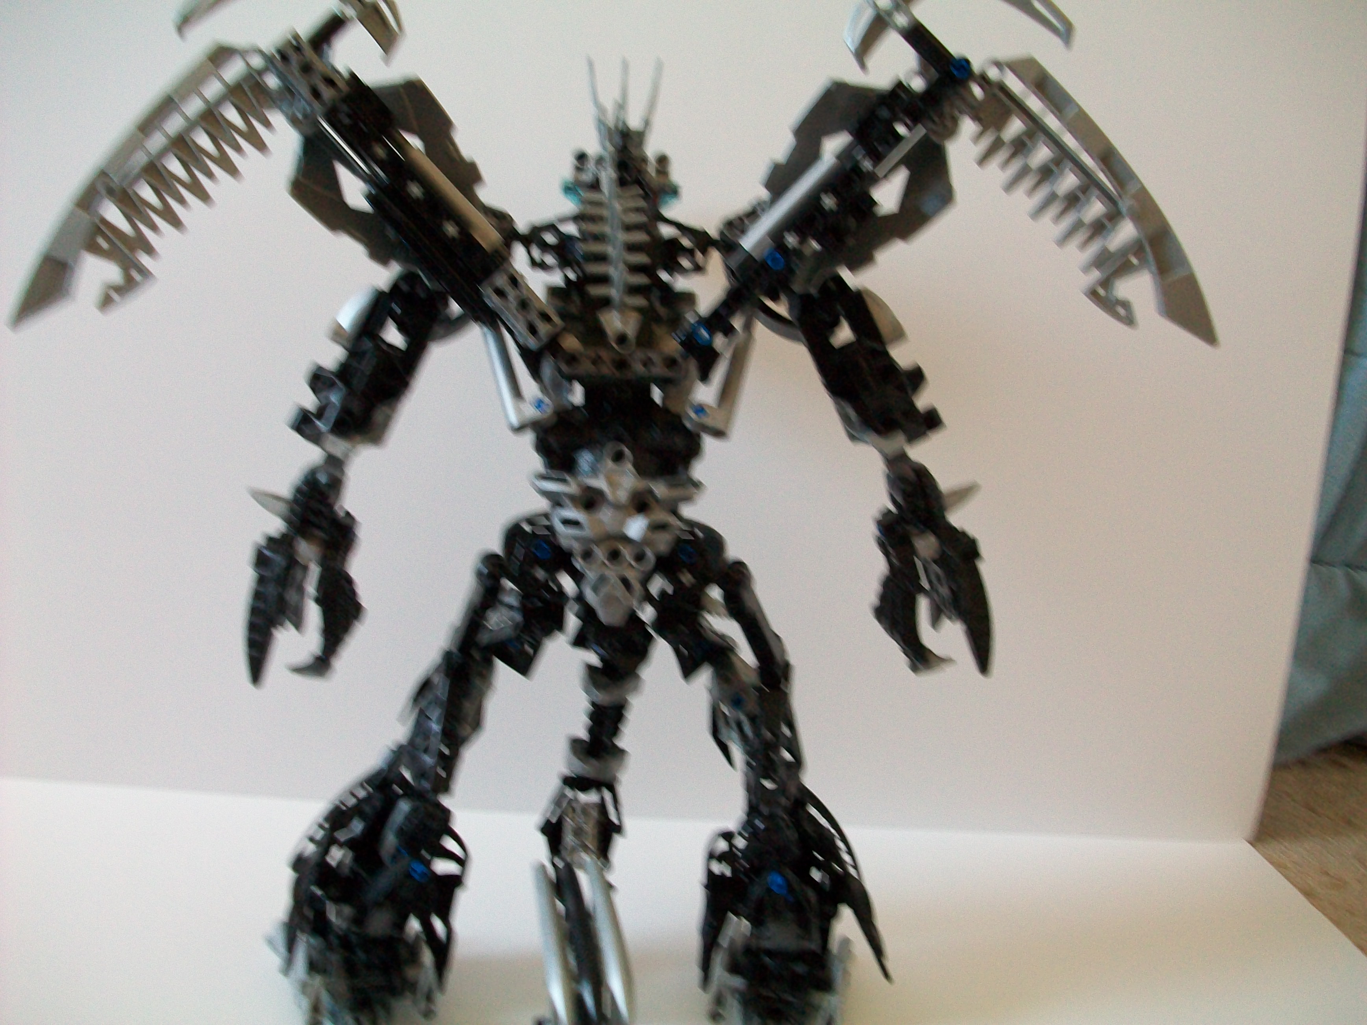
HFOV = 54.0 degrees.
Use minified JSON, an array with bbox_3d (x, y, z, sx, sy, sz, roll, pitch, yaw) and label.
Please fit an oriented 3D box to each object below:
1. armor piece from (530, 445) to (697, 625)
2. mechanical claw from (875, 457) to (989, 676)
[{"bbox_3d":[-0.020,0.006,0.411,0.049,0.053,0.025,2,10,-1],"label":"armor piece"},{"bbox_3d":[0.078,0.016,0.425,0.034,0.065,0.031,2,10,-1],"label":"mechanical claw"}]

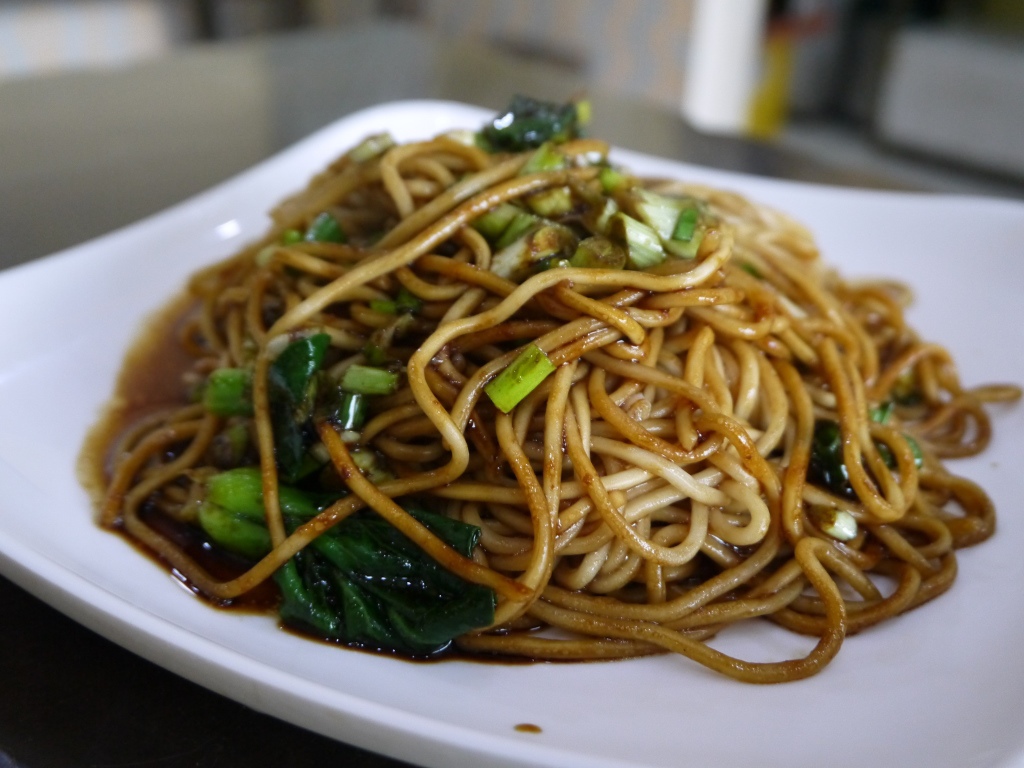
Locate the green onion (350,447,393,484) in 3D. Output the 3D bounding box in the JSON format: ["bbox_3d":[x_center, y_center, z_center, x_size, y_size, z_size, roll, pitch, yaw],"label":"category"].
[{"bbox_3d":[-0.032,0.019,0.242,0.009,0.005,0.008,0,28,0],"label":"green onion"}]

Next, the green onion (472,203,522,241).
[{"bbox_3d":[-0.004,-0.042,0.272,0.012,0.007,0.008,0,28,0],"label":"green onion"}]

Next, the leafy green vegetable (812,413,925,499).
[{"bbox_3d":[0.092,0.019,0.278,0.027,0.015,0.018,14,35,0],"label":"leafy green vegetable"}]

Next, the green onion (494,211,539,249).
[{"bbox_3d":[0.001,-0.045,0.312,0.013,0.005,0.006,-40,67,-14],"label":"green onion"}]

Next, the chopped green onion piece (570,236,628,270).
[{"bbox_3d":[0.021,-0.032,0.260,0.013,0.006,0.006,0,28,0],"label":"chopped green onion piece"}]

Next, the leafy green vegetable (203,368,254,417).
[{"bbox_3d":[-0.071,0.002,0.265,0.012,0.008,0.010,0,28,0],"label":"leafy green vegetable"}]

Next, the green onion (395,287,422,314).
[{"bbox_3d":[-0.026,-0.021,0.268,0.007,0.005,0.005,0,28,0],"label":"green onion"}]

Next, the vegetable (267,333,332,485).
[{"bbox_3d":[-0.057,0.006,0.285,0.014,0.039,0.012,7,-6,3],"label":"vegetable"}]

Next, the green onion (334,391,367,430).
[{"bbox_3d":[-0.043,0.007,0.286,0.006,0.006,0.011,9,66,5],"label":"green onion"}]

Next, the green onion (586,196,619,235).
[{"bbox_3d":[0.023,-0.043,0.270,0.008,0.008,0.006,0,28,0],"label":"green onion"}]

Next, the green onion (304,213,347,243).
[{"bbox_3d":[-0.052,-0.043,0.295,0.011,0.007,0.007,0,28,0],"label":"green onion"}]

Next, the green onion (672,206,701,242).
[{"bbox_3d":[0.050,-0.046,0.306,0.006,0.004,0.011,12,70,7],"label":"green onion"}]

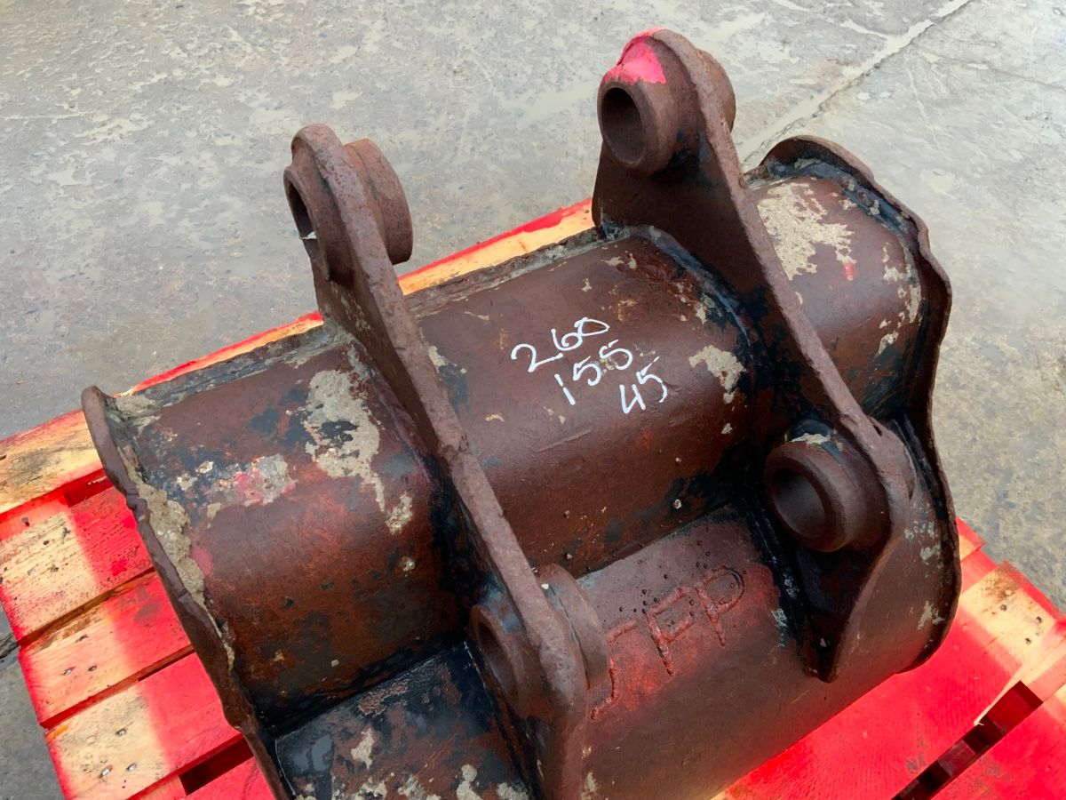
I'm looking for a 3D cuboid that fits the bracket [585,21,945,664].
[{"bbox_3d":[0.143,-0.014,0.602,0.056,0.198,0.454,-23,85,-20],"label":"bracket"}]

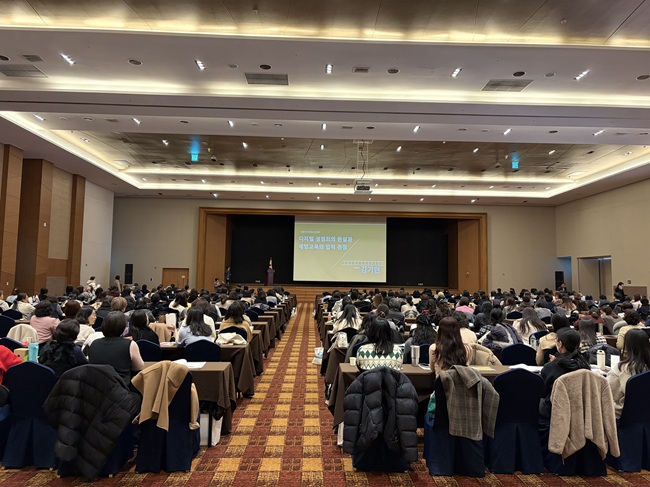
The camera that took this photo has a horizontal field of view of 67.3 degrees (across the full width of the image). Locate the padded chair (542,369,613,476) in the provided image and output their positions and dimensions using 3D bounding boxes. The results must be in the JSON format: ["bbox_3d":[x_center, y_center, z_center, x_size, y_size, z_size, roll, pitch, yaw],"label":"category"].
[{"bbox_3d":[2.192,1.543,4.400,0.450,0.900,0.560,1,-4,-1],"label":"padded chair"}]

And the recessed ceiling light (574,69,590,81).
[{"bbox_3d":[7.160,-4.707,13.572,0.160,0.120,0.580,1,-4,-1],"label":"recessed ceiling light"}]

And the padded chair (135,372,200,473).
[{"bbox_3d":[-1.345,1.478,4.319,0.450,0.900,0.560,1,-4,-1],"label":"padded chair"}]

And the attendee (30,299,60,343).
[{"bbox_3d":[-4.273,1.480,7.420,0.480,1.220,0.720,1,-4,-1],"label":"attendee"}]

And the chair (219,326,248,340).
[{"bbox_3d":[-1.404,1.713,7.521,0.460,0.910,0.570,1,-4,-1],"label":"chair"}]

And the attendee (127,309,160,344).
[{"bbox_3d":[-2.254,1.438,6.094,0.500,1.220,0.780,1,-4,4],"label":"attendee"}]

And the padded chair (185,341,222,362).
[{"bbox_3d":[-1.403,1.582,5.846,0.460,0.900,0.570,1,-4,-1],"label":"padded chair"}]

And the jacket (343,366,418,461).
[{"bbox_3d":[0.448,1.395,4.013,0.610,0.750,0.320,1,-4,-1],"label":"jacket"}]

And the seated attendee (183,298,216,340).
[{"bbox_3d":[-1.955,1.534,7.680,0.520,1.270,0.780,1,-4,-1],"label":"seated attendee"}]

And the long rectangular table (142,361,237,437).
[{"bbox_3d":[-1.861,1.584,4.815,1.800,0.745,0.490,1,-4,-1],"label":"long rectangular table"}]

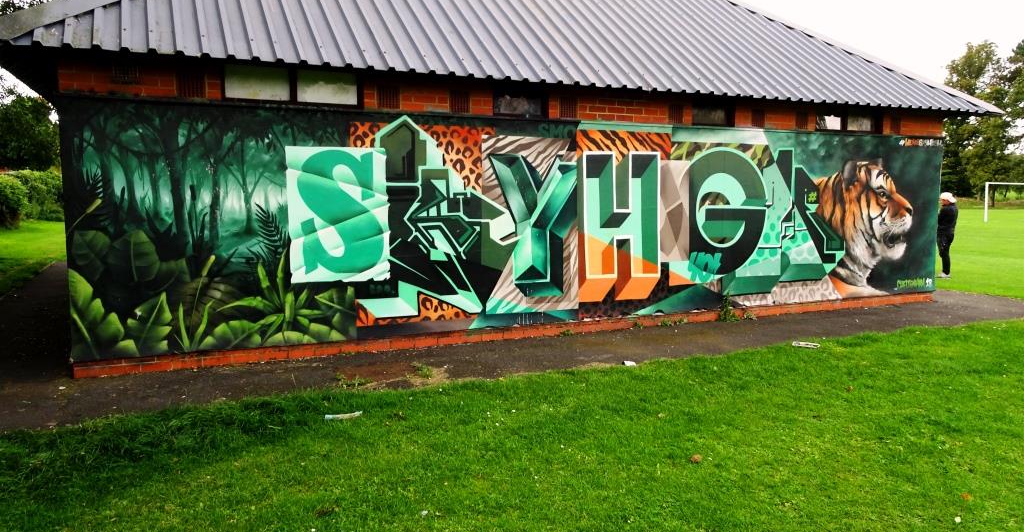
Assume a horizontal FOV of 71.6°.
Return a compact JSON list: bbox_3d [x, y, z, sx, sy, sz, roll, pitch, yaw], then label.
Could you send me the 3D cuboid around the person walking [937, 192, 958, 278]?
[{"bbox_3d":[8.199,-0.579,13.457,0.420,1.620,0.480,1,5,20],"label":"person walking"}]

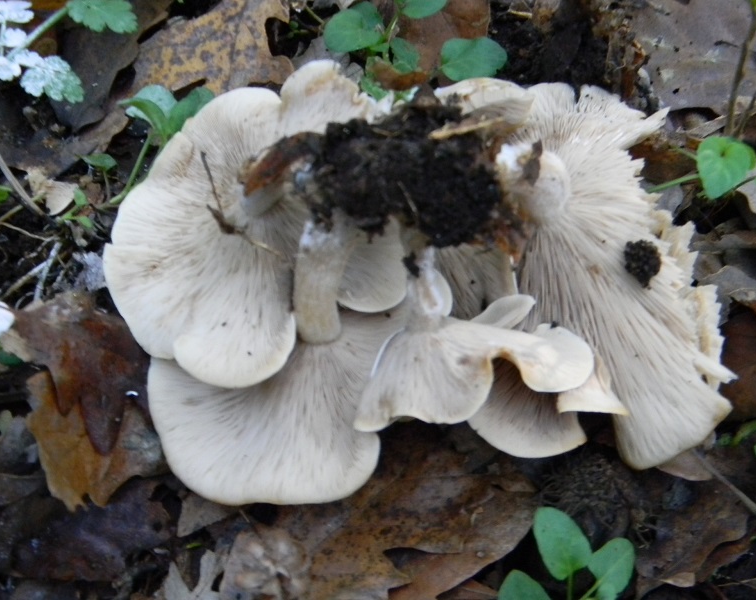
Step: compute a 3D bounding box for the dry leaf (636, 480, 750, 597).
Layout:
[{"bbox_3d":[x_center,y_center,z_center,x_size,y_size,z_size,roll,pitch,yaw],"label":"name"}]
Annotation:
[{"bbox_3d":[0.118,0.089,0.485,0.044,0.012,0.045,0,57,0],"label":"dry leaf"}]

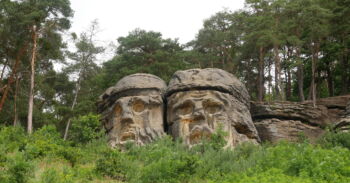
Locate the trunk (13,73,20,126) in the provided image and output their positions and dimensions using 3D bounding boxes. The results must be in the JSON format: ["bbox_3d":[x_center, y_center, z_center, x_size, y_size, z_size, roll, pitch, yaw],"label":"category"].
[{"bbox_3d":[-16.231,0.819,172.000,0.300,5.700,0.300,3,-6,0],"label":"trunk"}]

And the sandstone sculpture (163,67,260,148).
[{"bbox_3d":[3.751,1.800,168.000,8.600,8.300,6.300,-1,-6,13],"label":"sandstone sculpture"}]

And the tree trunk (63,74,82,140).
[{"bbox_3d":[-10.252,1.600,168.000,0.320,6.800,0.320,14,-6,1],"label":"tree trunk"}]

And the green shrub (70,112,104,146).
[{"bbox_3d":[-8.694,3.684,165.000,3.600,3.400,3.200,0,-6,0],"label":"green shrub"}]

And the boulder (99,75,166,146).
[{"bbox_3d":[-4.251,2.000,168.000,6.100,7.800,5.600,-2,-6,20],"label":"boulder"}]

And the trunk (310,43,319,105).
[{"bbox_3d":[14.234,-1.741,172.000,0.360,6.600,0.360,-1,-6,0],"label":"trunk"}]

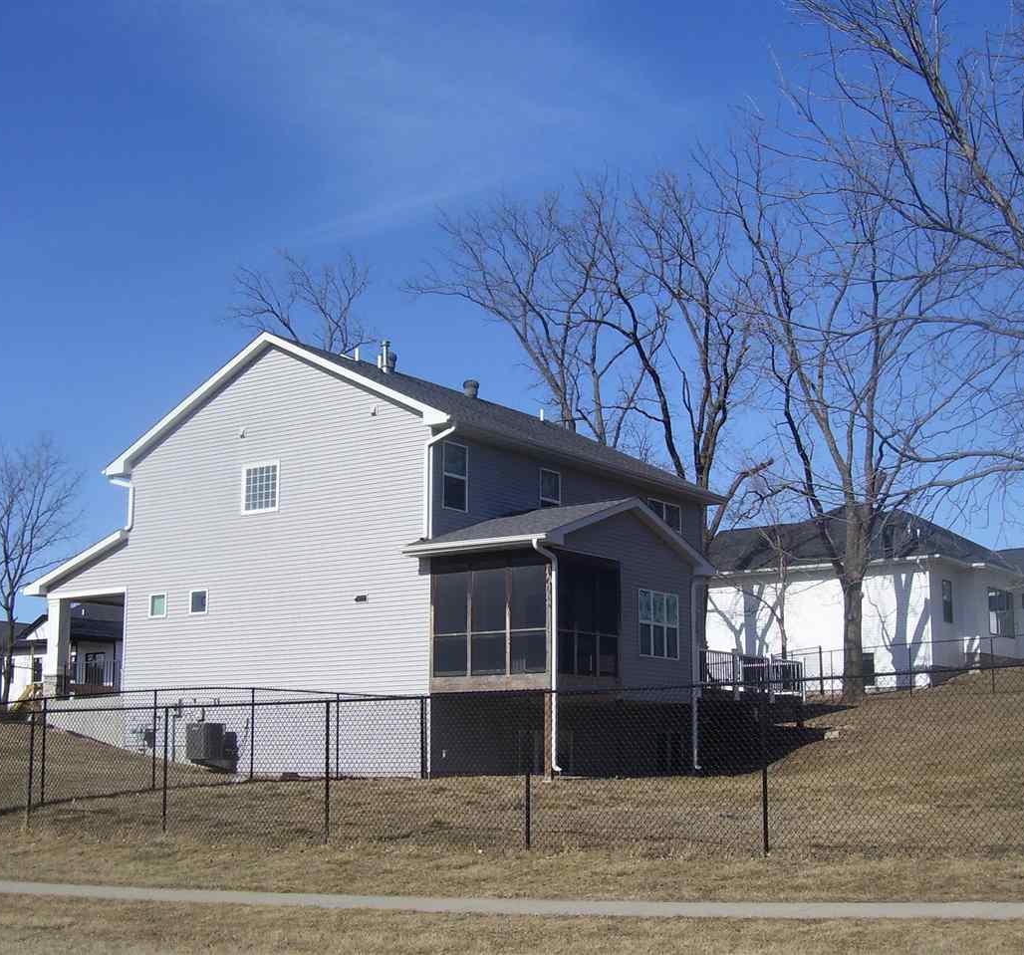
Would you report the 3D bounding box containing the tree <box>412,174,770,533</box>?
[{"bbox_3d":[2.905,-1.712,56.778,13.090,19.940,11.000,0,-11,0],"label":"tree"}]

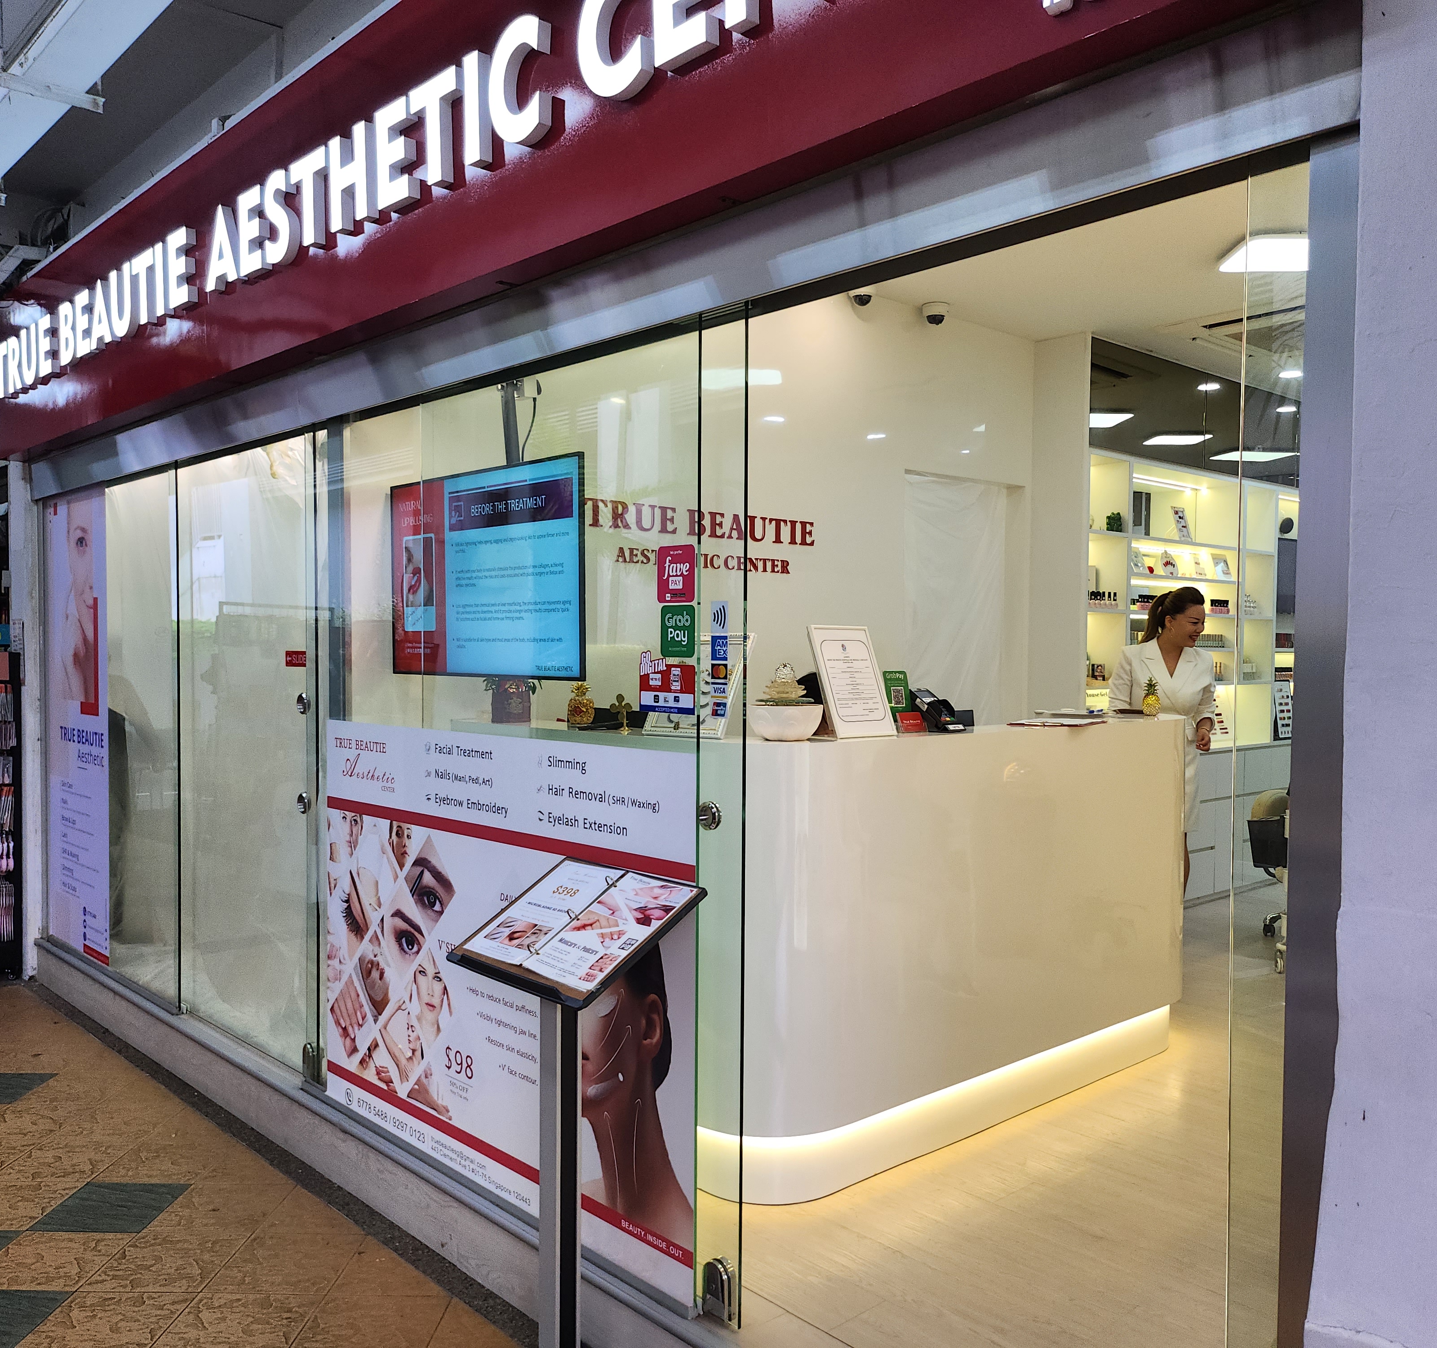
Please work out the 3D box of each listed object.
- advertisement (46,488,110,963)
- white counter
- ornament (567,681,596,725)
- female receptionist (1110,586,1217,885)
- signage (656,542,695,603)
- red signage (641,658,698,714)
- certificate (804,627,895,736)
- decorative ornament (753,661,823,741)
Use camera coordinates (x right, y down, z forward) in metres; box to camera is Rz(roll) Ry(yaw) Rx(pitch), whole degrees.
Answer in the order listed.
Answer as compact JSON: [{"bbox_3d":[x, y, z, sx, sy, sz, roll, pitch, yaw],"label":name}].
[{"bbox_3d":[-2.861,0.204,5.551,0.010,2.040,0.850,-1,2,-43],"label":"advertisement"},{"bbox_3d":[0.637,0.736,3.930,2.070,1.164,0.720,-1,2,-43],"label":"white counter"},{"bbox_3d":[-0.413,0.091,3.744,0.085,0.132,0.085,0,1,0],"label":"ornament"},{"bbox_3d":[1.786,0.478,5.009,0.430,1.650,0.290,0,1,-3],"label":"female receptionist"},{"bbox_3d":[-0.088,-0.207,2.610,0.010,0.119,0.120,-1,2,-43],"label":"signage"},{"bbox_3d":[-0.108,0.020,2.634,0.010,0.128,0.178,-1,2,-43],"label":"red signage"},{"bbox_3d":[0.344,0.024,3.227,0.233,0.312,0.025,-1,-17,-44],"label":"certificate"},{"bbox_3d":[0.181,0.068,3.176,0.195,0.197,0.195,0,1,0],"label":"decorative ornament"}]

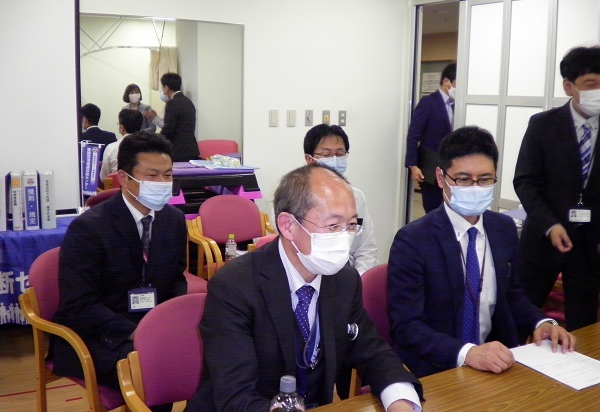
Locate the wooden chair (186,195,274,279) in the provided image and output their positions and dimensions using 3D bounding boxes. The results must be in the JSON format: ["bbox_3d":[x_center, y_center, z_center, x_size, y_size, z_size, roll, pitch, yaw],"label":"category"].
[{"bbox_3d":[-0.324,0.378,3.578,0.545,0.820,0.560,-4,12,-28],"label":"wooden chair"}]

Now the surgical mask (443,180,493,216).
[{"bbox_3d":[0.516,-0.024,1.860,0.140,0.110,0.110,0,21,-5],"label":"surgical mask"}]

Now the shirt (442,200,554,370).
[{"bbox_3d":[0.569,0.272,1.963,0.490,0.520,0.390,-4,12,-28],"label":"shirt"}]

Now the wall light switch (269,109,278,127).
[{"bbox_3d":[-0.194,-0.640,4.450,0.070,0.120,0.012,-3,10,-26],"label":"wall light switch"}]

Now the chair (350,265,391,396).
[{"bbox_3d":[0.530,0.642,2.242,0.545,0.820,0.560,-5,12,-30],"label":"chair"}]

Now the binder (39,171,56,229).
[{"bbox_3d":[-1.450,-0.040,3.485,0.076,0.310,0.235,-3,10,-25],"label":"binder"}]

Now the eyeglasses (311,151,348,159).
[{"bbox_3d":[0.130,-0.223,2.660,0.140,0.040,0.140,-3,21,-24],"label":"eyeglasses"}]

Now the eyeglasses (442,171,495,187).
[{"bbox_3d":[0.521,-0.084,1.880,0.140,0.042,0.140,0,22,-5],"label":"eyeglasses"}]

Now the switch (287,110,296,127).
[{"bbox_3d":[-0.057,-0.632,4.397,0.070,0.120,0.012,-5,12,-30],"label":"switch"}]

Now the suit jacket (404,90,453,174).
[{"bbox_3d":[1.091,-0.528,4.680,0.540,0.740,0.340,-5,12,-32],"label":"suit jacket"}]

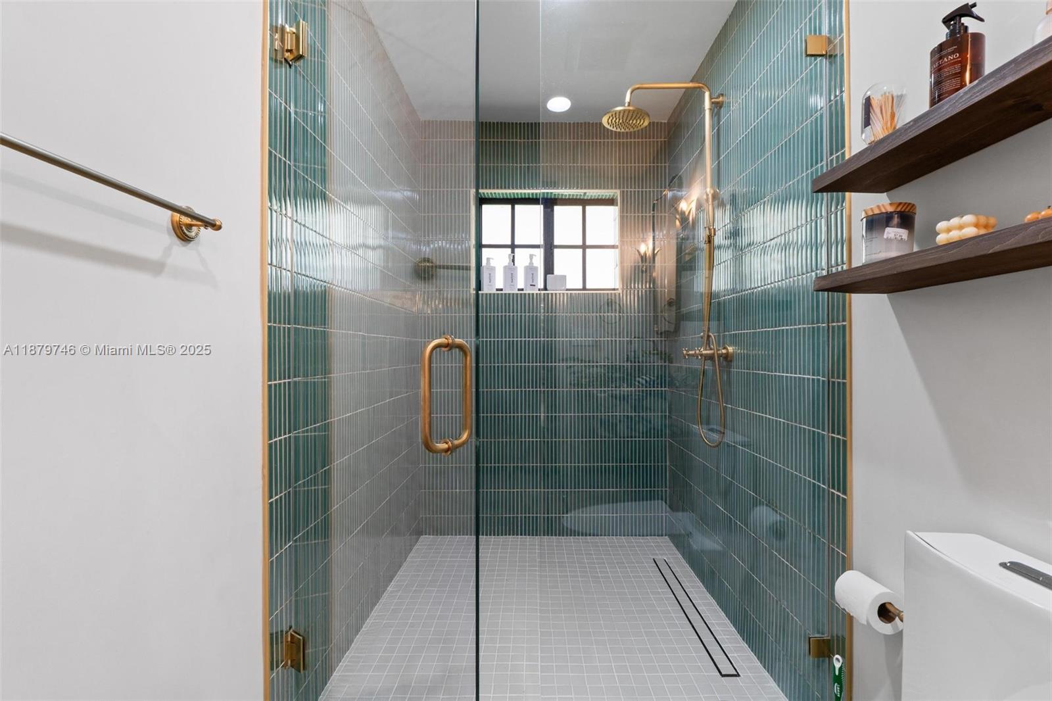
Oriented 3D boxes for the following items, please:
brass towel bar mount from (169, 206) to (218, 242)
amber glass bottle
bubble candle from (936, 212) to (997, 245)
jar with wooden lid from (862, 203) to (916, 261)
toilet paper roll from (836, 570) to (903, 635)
[{"bbox_3d":[-0.611,-0.234,0.818,0.057,0.067,0.066,0,0,1],"label":"brass towel bar mount"},{"bbox_3d":[0.704,-0.473,0.716,0.067,0.177,0.067,0,0,-30],"label":"amber glass bottle"},{"bbox_3d":[0.737,-0.195,0.734,0.062,0.062,0.062,0,0,-8],"label":"bubble candle"},{"bbox_3d":[0.700,-0.218,0.847,0.082,0.110,0.082,0,0,0],"label":"jar with wooden lid"},{"bbox_3d":[0.740,0.536,0.935,0.089,0.089,0.098,0,0,1],"label":"toilet paper roll"}]

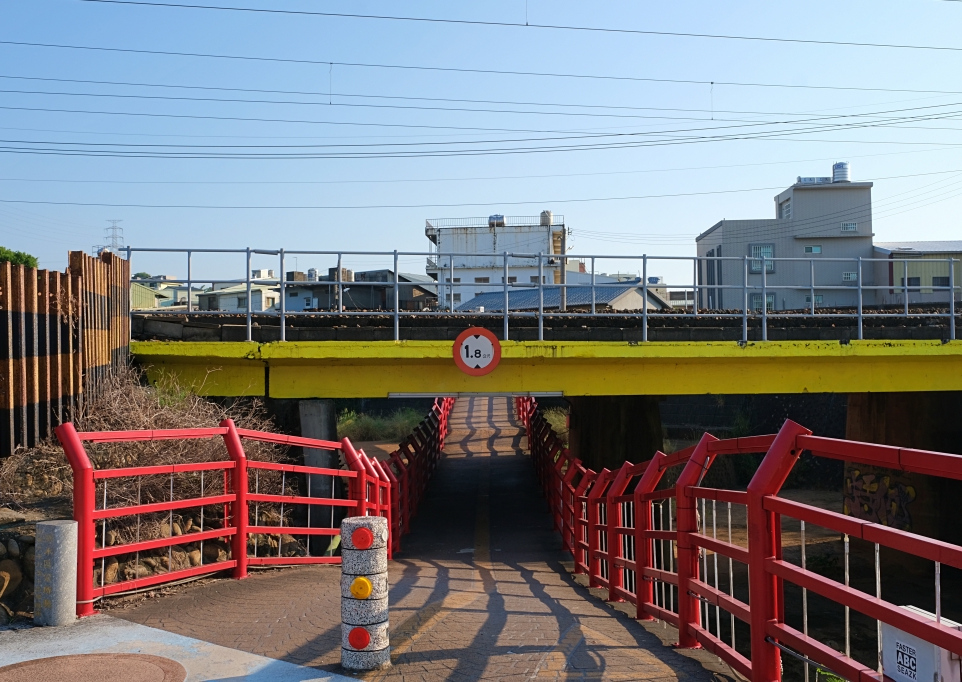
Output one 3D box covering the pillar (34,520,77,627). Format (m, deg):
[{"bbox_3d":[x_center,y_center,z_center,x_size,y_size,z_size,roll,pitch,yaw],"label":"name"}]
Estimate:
[{"bbox_3d":[-2.655,1.447,5.868,0.240,0.606,0.240,-1,-3,12],"label":"pillar"}]

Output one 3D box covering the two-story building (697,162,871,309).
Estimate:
[{"bbox_3d":[21.208,-5.330,66.296,9.700,12.851,8.000,-1,-3,3],"label":"two-story building"}]

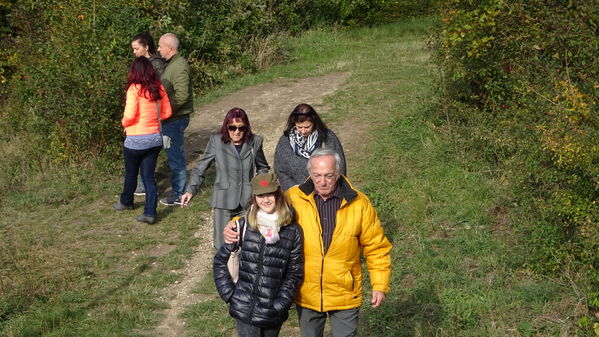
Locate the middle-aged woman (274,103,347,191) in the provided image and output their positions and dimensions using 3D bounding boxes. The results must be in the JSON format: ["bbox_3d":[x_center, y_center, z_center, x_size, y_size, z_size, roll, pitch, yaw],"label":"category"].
[{"bbox_3d":[0.088,0.349,9.836,0.560,1.650,0.400,1,15,4],"label":"middle-aged woman"}]

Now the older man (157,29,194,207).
[{"bbox_3d":[-1.222,-0.509,12.475,0.360,1.740,0.480,4,16,16],"label":"older man"}]

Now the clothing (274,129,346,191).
[{"bbox_3d":[0.088,0.127,9.777,0.560,0.750,0.380,1,15,4],"label":"clothing"}]

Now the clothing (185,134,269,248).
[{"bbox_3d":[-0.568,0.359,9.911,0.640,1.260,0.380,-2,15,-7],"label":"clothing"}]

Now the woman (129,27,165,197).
[{"bbox_3d":[-1.518,-0.550,12.731,0.380,1.690,0.440,4,15,14],"label":"woman"}]

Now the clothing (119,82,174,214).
[{"bbox_3d":[-1.453,-0.205,11.969,0.450,1.260,0.420,-7,17,-26],"label":"clothing"}]

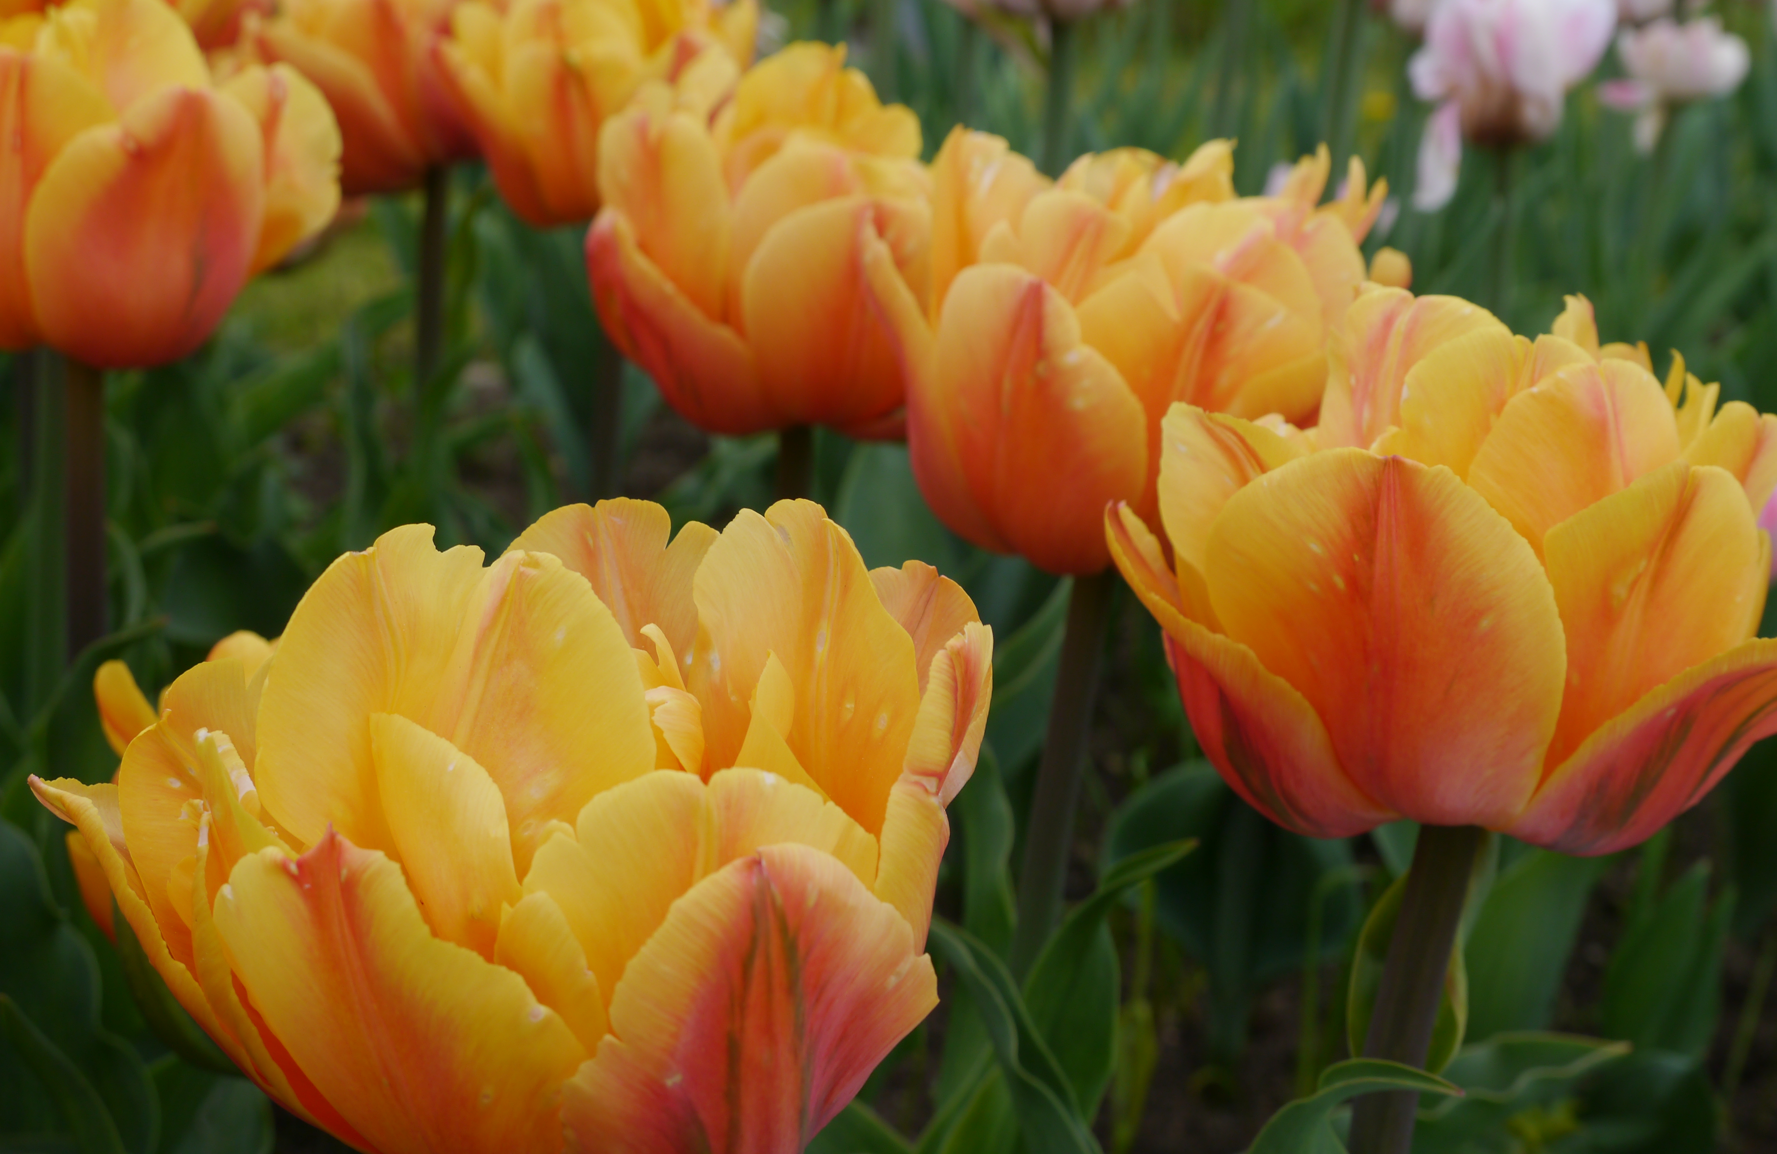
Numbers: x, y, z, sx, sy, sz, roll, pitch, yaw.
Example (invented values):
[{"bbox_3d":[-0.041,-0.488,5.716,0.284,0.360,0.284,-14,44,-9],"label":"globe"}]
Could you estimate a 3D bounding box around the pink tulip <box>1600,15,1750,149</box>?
[{"bbox_3d":[0.320,-0.201,1.170,0.060,0.052,0.055,0,17,0],"label":"pink tulip"}]

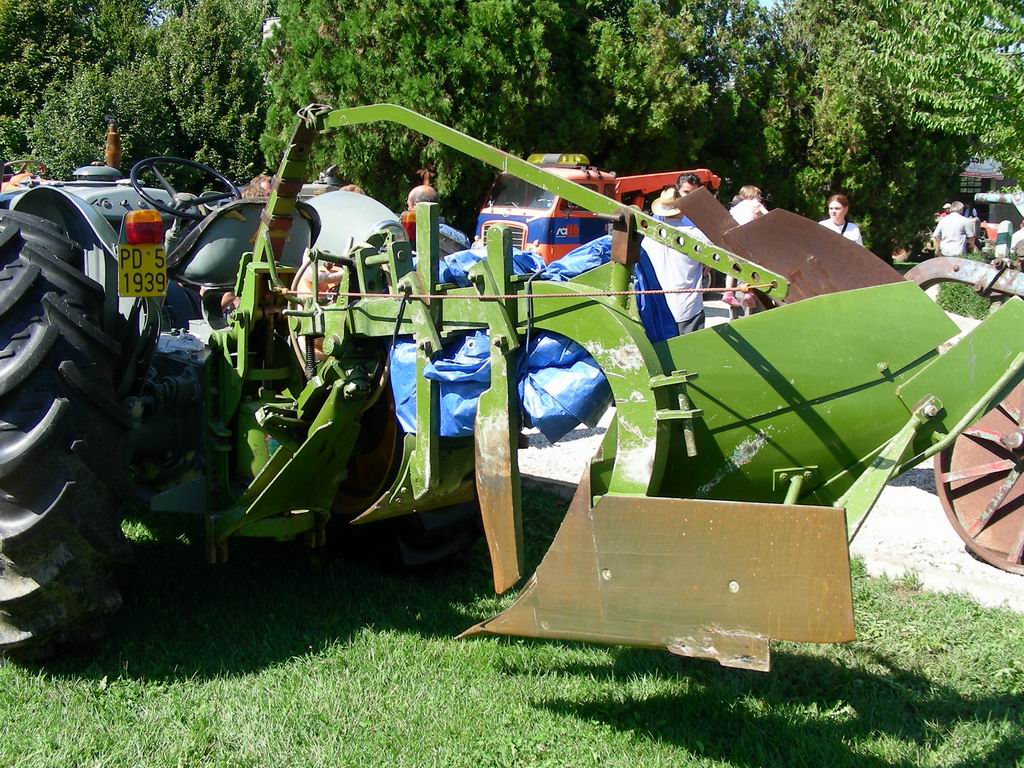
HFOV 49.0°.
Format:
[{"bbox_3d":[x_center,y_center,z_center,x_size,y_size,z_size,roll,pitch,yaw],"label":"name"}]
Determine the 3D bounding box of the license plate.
[{"bbox_3d":[-1.167,-0.360,3.550,0.165,0.165,0.012,-8,12,-41],"label":"license plate"}]

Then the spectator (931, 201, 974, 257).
[{"bbox_3d":[6.402,-1.878,16.407,0.560,1.660,0.360,-1,9,-5],"label":"spectator"}]

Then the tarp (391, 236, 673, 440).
[{"bbox_3d":[0.051,-0.126,3.100,0.800,0.520,0.360,6,11,35],"label":"tarp"}]

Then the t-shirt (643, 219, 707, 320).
[{"bbox_3d":[1.200,-0.828,8.200,0.490,0.760,0.330,2,9,15],"label":"t-shirt"}]

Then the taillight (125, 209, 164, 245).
[{"bbox_3d":[-1.153,-0.491,3.530,0.092,0.105,0.055,-8,12,-41],"label":"taillight"}]

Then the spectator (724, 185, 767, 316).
[{"bbox_3d":[1.877,-0.728,9.148,0.450,1.640,0.420,2,9,10],"label":"spectator"}]

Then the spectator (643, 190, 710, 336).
[{"bbox_3d":[1.200,-0.606,8.307,0.500,1.660,0.350,2,9,15],"label":"spectator"}]

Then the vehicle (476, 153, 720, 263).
[{"bbox_3d":[1.758,-2.849,20.205,4.900,2.400,2.000,-8,12,-42],"label":"vehicle"}]

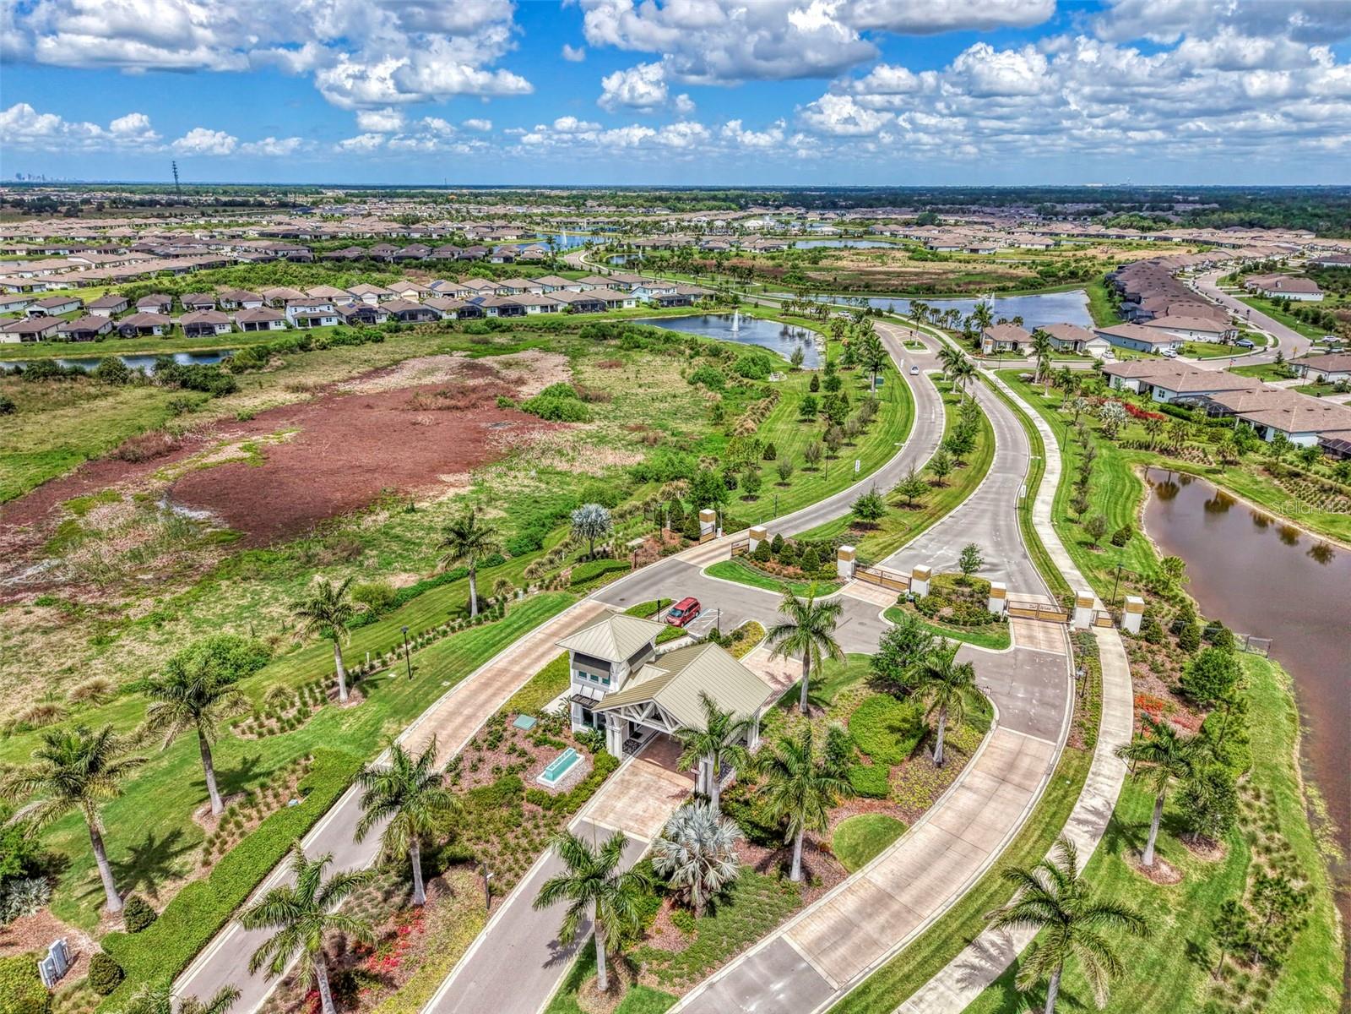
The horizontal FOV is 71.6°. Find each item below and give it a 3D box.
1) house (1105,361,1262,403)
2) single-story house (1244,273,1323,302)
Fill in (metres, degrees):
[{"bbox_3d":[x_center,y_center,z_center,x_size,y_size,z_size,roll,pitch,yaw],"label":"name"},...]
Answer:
[{"bbox_3d":[112.357,-28.217,206.255,24.000,5.700,24.600,-4,20,-11],"label":"house"},{"bbox_3d":[251.893,-91.618,389.422,20.000,6.800,32.000,6,20,17],"label":"single-story house"}]

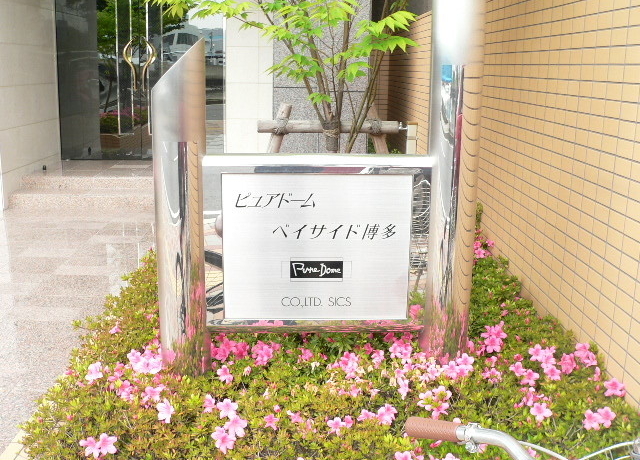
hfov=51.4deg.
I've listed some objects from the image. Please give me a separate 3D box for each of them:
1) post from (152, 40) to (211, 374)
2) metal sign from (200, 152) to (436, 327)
[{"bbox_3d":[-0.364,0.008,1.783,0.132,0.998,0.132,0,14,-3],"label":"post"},{"bbox_3d":[-0.009,0.045,1.811,0.600,0.500,0.058,0,14,-3],"label":"metal sign"}]

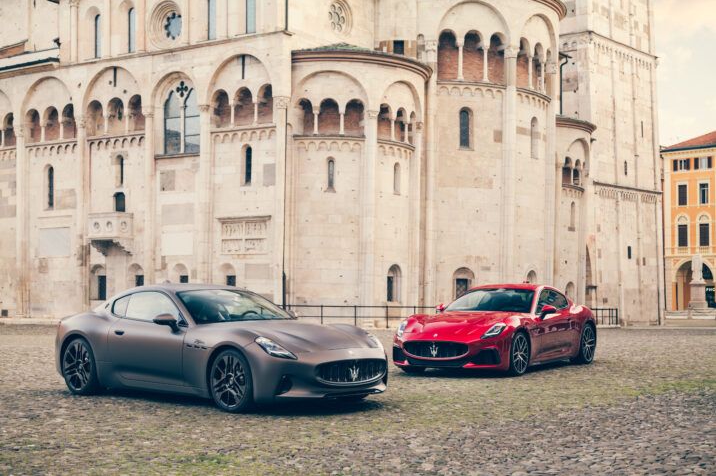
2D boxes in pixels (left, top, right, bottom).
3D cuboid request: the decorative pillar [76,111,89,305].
[{"bbox_3d":[-10.952,-0.888,43.347,0.380,7.974,0.330,-2,-3,34],"label":"decorative pillar"}]

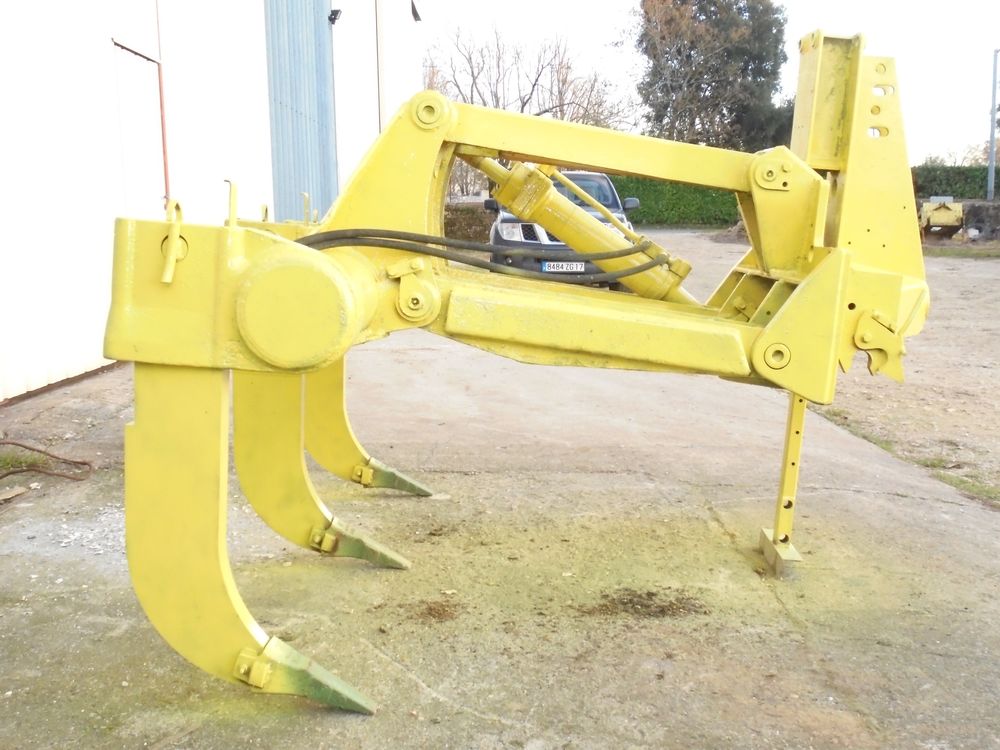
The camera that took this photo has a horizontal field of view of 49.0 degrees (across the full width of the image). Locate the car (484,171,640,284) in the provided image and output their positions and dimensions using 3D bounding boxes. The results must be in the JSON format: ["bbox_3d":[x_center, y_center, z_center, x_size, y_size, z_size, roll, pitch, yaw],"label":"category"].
[{"bbox_3d":[0.882,-2.031,15.858,1.920,1.770,5.050,-1,8,3],"label":"car"}]

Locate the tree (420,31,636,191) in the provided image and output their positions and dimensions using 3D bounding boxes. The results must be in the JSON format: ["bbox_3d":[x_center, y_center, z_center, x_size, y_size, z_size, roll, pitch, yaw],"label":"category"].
[{"bbox_3d":[0.983,-8.486,39.186,7.500,7.840,7.000,-1,8,2],"label":"tree"}]

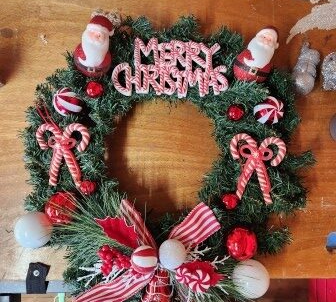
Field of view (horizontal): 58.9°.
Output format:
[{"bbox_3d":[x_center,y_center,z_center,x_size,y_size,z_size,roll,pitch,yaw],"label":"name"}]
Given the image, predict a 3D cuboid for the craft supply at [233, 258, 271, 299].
[{"bbox_3d":[0.168,0.259,0.600,0.073,0.073,0.073,0,85,0],"label":"craft supply"}]

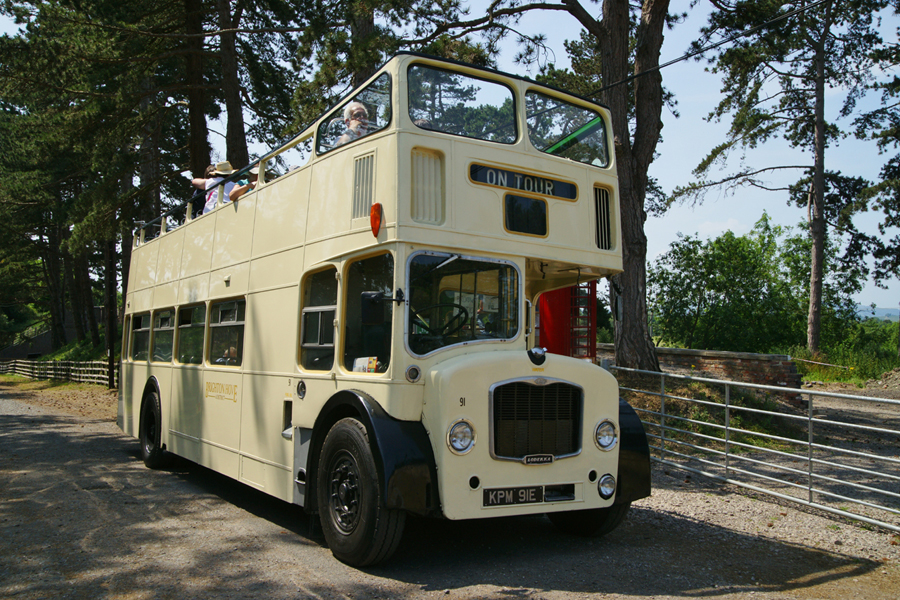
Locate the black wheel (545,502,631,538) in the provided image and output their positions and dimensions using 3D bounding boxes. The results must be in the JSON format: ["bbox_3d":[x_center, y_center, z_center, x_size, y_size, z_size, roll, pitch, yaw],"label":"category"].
[{"bbox_3d":[1.137,1.494,6.483,0.270,1.030,1.030,5,-6,-32],"label":"black wheel"}]

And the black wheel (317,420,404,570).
[{"bbox_3d":[-0.620,1.339,5.280,0.270,1.030,1.030,5,-6,-32],"label":"black wheel"}]

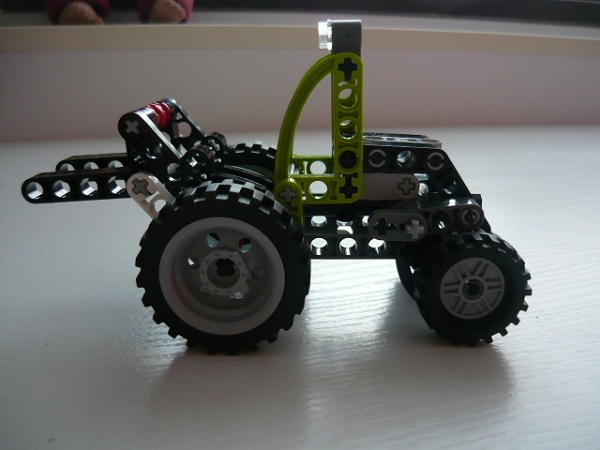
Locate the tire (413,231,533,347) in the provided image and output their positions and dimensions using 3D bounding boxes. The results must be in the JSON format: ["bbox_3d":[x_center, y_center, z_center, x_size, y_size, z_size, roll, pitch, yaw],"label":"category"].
[{"bbox_3d":[0.047,0.017,0.157,0.030,0.030,0.014,1,16,1],"label":"tire"}]

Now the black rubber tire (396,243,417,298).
[{"bbox_3d":[0.045,0.011,0.180,0.030,0.030,0.014,1,16,1],"label":"black rubber tire"}]

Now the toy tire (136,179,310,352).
[{"bbox_3d":[-0.019,0.010,0.147,0.043,0.043,0.022,1,16,1],"label":"toy tire"}]

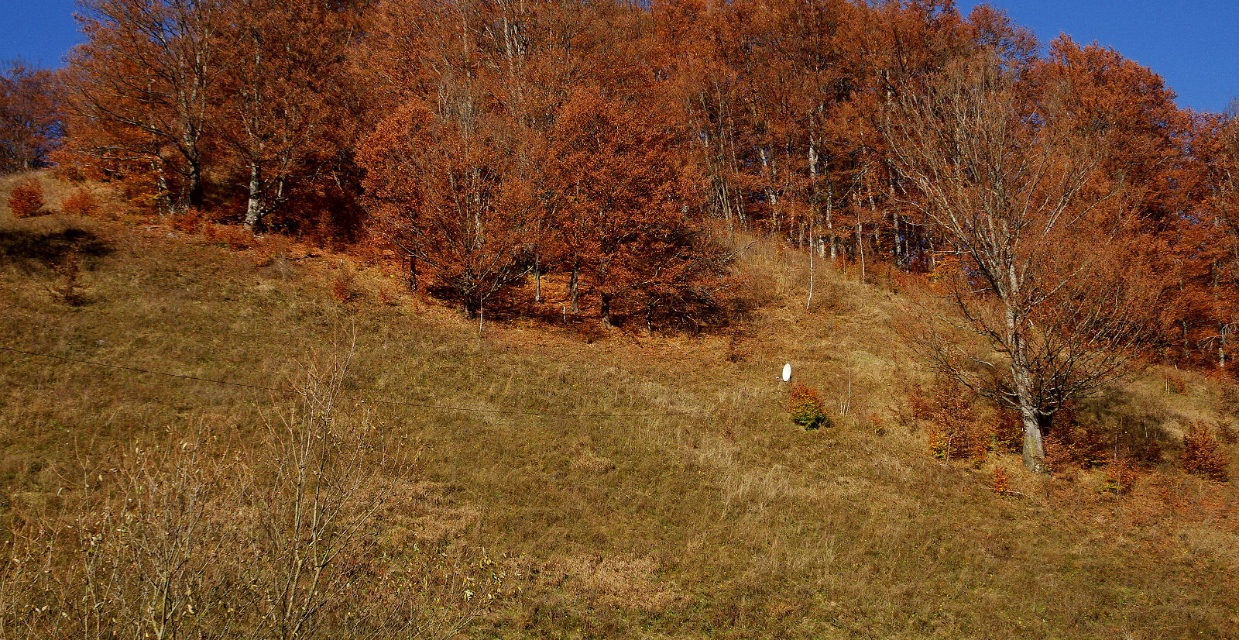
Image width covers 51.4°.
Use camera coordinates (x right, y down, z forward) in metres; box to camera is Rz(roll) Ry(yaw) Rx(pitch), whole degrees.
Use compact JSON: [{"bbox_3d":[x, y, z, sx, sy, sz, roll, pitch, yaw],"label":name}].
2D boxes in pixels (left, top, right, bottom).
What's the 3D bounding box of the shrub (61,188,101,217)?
[{"bbox_3d":[-31.800,-6.937,76.000,2.340,1.600,2.220,0,-6,0],"label":"shrub"}]

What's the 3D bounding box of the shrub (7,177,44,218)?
[{"bbox_3d":[-35.486,-7.317,77.000,2.200,2.430,2.090,0,-6,0],"label":"shrub"}]

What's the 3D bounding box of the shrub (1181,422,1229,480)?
[{"bbox_3d":[24.087,5.375,53.000,1.950,2.430,1.850,0,-6,0],"label":"shrub"}]

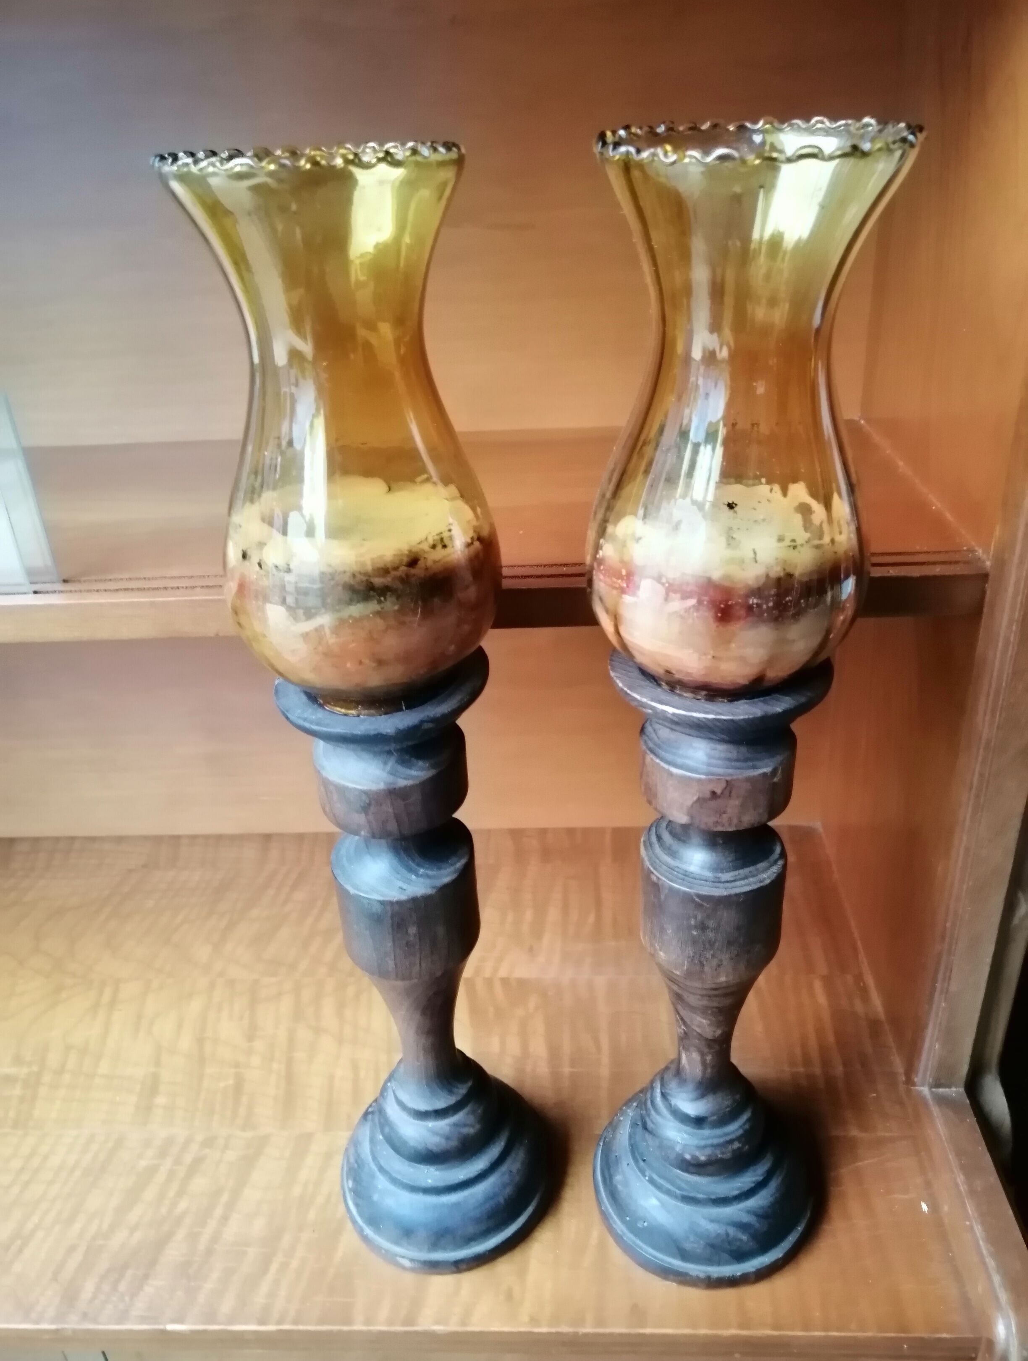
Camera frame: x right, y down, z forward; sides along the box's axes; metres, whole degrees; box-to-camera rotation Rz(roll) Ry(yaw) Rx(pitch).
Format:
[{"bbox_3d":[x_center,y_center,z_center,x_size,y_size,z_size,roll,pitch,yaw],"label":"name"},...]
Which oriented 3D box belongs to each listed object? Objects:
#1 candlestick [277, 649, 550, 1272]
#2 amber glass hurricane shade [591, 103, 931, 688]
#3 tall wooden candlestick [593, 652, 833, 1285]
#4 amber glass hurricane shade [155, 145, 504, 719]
[{"bbox_3d":[-0.043,0.129,0.476,0.114,0.303,0.114,-4,29,0],"label":"candlestick"},{"bbox_3d":[0.073,-0.081,0.341,0.099,0.185,0.099,-4,31,0],"label":"amber glass hurricane shade"},{"bbox_3d":[0.088,0.126,0.461,0.114,0.305,0.114,-4,29,0],"label":"tall wooden candlestick"},{"bbox_3d":[-0.056,-0.079,0.357,0.100,0.188,0.100,-4,29,0],"label":"amber glass hurricane shade"}]

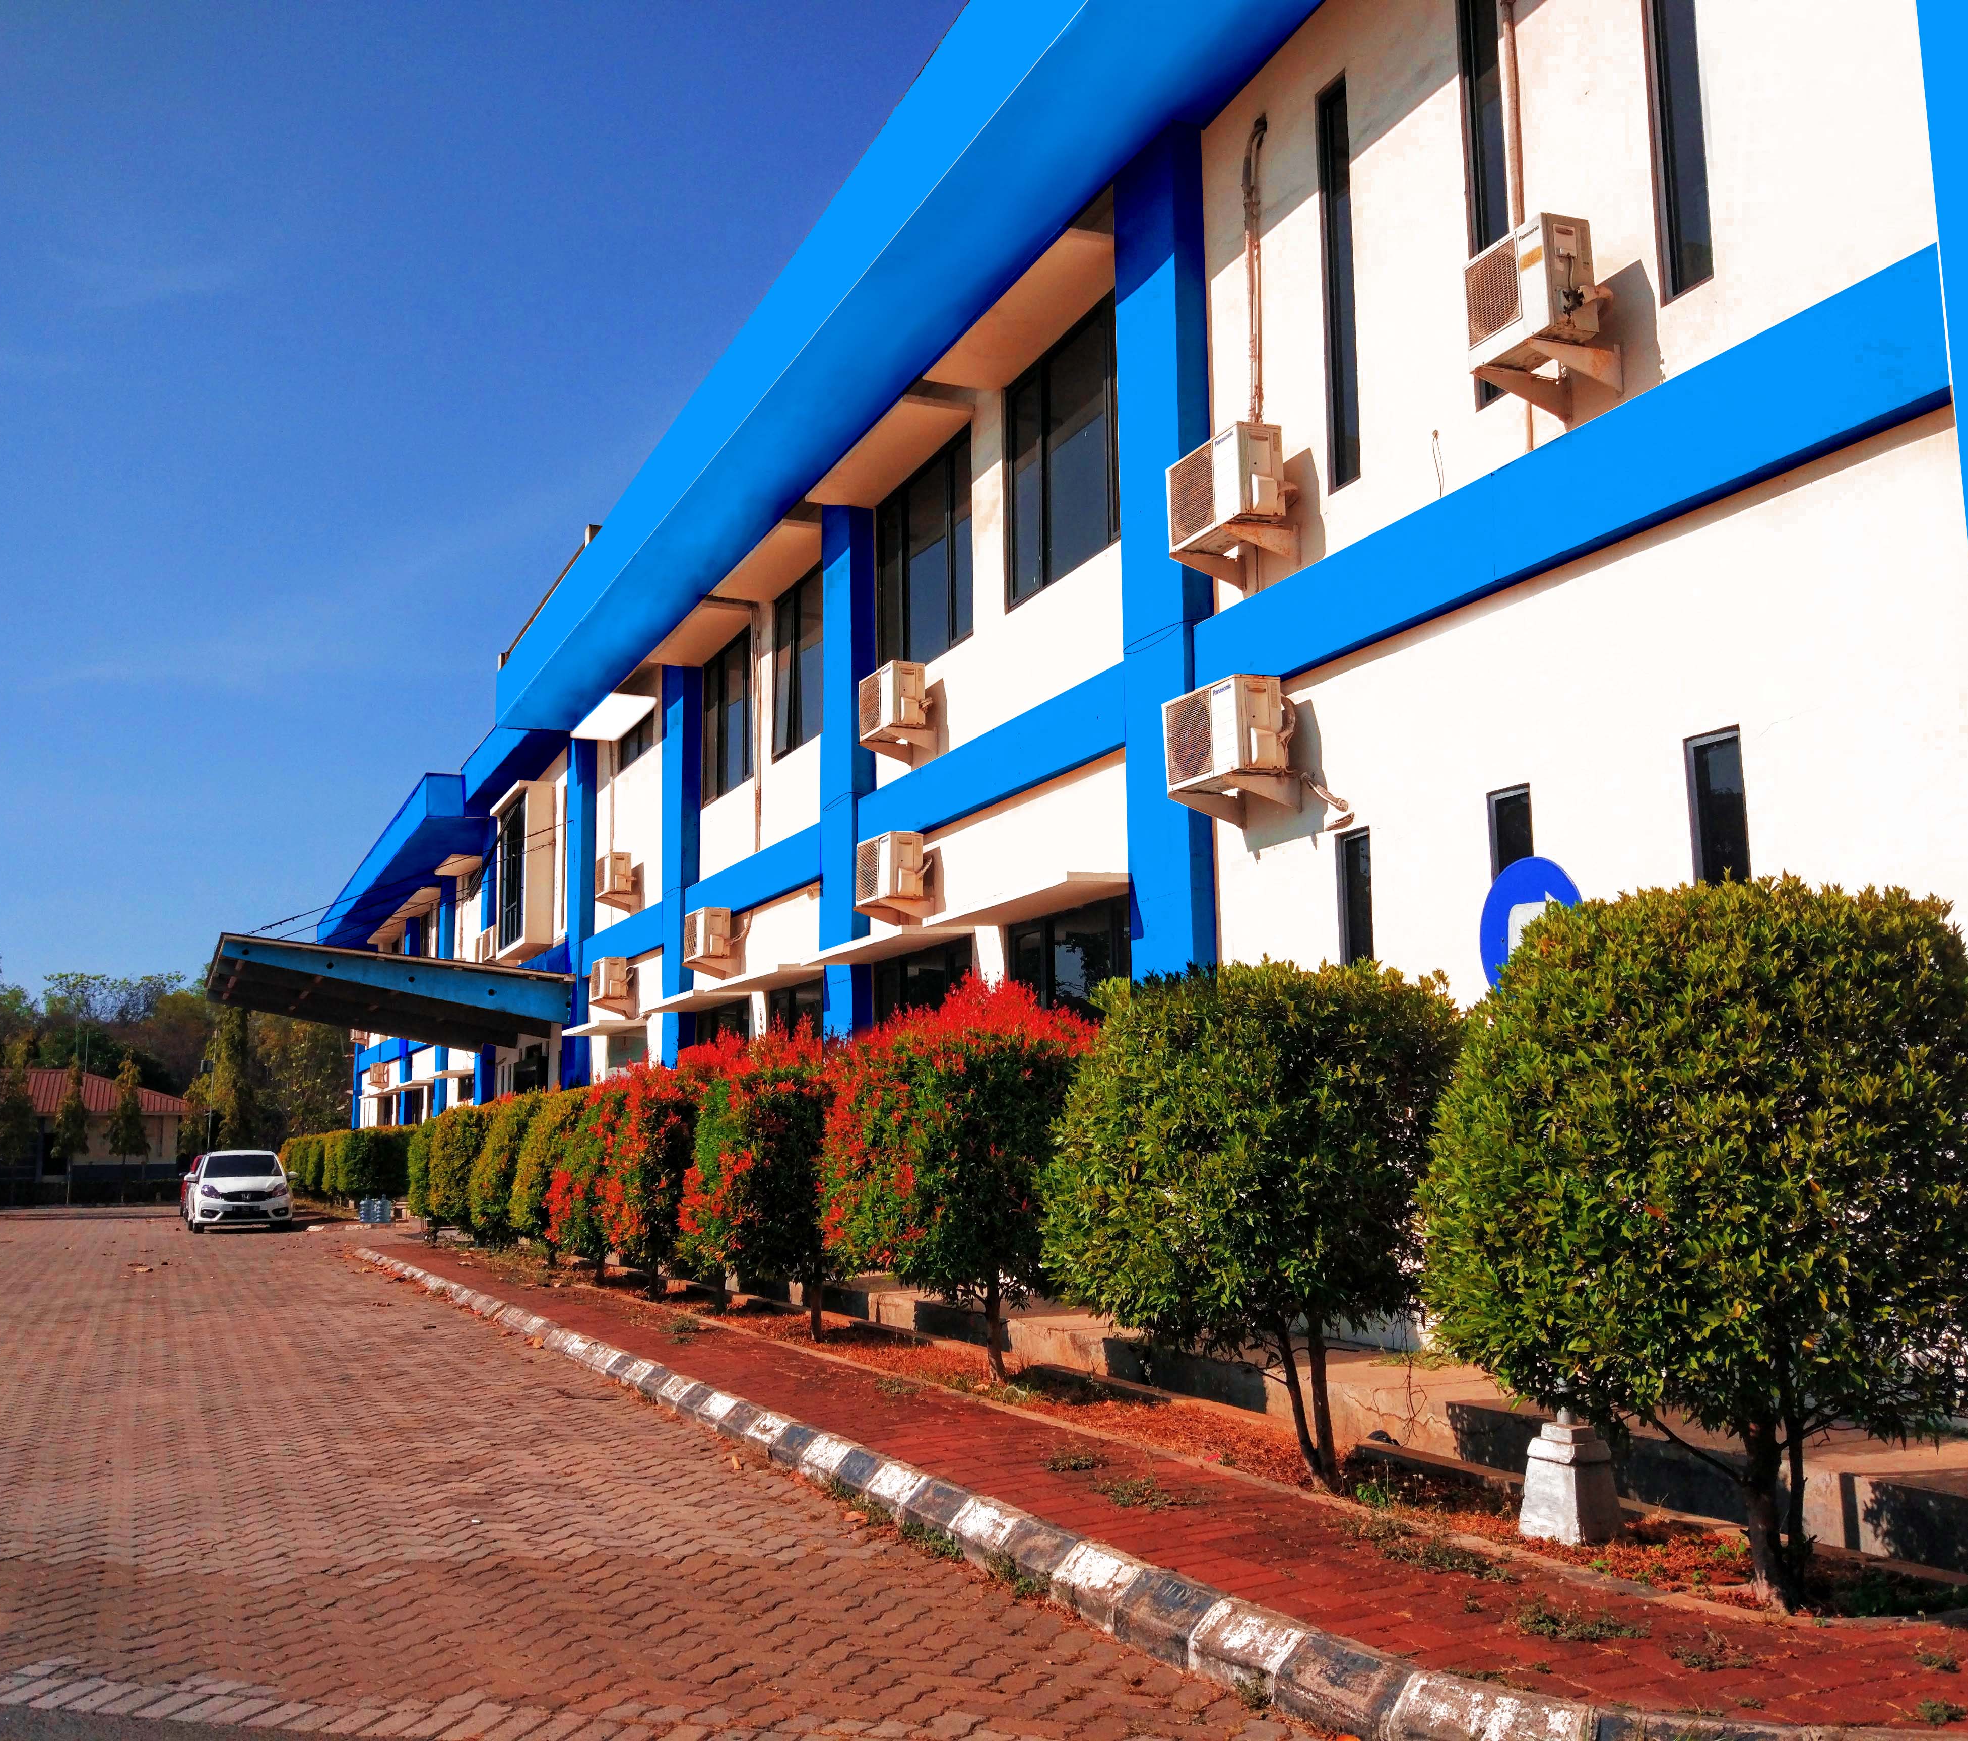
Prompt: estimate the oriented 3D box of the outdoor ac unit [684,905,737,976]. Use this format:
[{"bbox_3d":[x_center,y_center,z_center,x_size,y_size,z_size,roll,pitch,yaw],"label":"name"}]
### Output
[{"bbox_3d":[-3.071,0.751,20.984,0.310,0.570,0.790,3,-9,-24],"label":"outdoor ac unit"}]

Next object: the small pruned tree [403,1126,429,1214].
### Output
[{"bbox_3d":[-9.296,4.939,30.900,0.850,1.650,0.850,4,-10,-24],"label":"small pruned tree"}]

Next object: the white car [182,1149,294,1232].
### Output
[{"bbox_3d":[-13.968,6.006,35.222,1.680,1.485,3.640,3,-10,-24],"label":"white car"}]

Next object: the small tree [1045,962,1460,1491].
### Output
[{"bbox_3d":[1.022,1.333,7.210,1.500,1.940,1.500,-1,-9,0],"label":"small tree"}]

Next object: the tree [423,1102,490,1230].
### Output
[{"bbox_3d":[-7.885,4.469,28.300,1.150,2.000,1.150,4,-10,-24],"label":"tree"}]

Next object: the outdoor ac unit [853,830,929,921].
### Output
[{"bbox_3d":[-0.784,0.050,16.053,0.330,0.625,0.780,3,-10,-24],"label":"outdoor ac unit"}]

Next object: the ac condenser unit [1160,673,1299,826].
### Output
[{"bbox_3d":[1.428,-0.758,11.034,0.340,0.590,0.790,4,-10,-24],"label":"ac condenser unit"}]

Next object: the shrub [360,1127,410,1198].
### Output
[{"bbox_3d":[-10.437,5.408,32.985,1.500,1.720,1.500,3,-9,-24],"label":"shrub"}]

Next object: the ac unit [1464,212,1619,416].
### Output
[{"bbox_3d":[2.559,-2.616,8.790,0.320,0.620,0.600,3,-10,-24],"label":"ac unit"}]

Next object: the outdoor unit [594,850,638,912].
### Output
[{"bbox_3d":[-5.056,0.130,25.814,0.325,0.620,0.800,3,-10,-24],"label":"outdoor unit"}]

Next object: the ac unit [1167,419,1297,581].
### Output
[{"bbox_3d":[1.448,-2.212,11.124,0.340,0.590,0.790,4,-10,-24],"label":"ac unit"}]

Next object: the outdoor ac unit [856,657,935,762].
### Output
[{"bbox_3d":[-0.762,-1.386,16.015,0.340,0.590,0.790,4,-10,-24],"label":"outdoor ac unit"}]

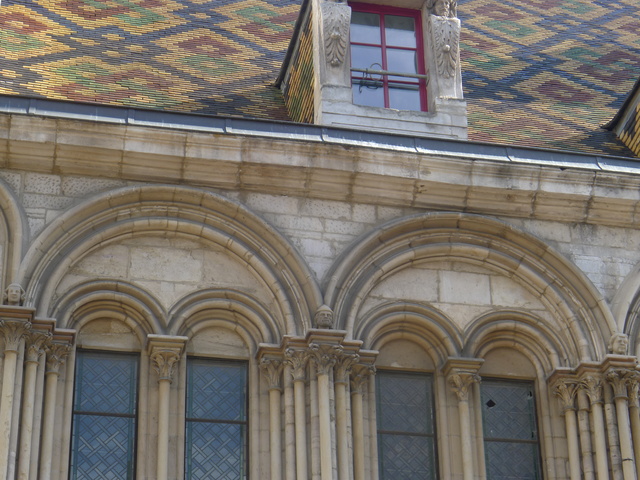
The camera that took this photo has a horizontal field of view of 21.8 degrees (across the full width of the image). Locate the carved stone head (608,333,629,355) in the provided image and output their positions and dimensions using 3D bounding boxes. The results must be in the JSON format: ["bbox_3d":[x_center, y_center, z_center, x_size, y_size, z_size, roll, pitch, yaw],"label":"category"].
[{"bbox_3d":[3.118,1.111,17.387,0.200,0.250,0.200,8,-29,-16],"label":"carved stone head"}]

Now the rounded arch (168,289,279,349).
[{"bbox_3d":[-1.014,0.853,17.066,1.130,0.610,0.350,5,-29,-11],"label":"rounded arch"}]

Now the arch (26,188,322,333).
[{"bbox_3d":[-1.532,0.221,16.923,3.080,1.570,0.460,5,-29,-11],"label":"arch"}]

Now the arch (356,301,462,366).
[{"bbox_3d":[0.915,1.022,17.456,1.130,0.610,0.350,5,-29,-11],"label":"arch"}]

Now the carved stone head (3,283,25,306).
[{"bbox_3d":[-2.979,0.576,16.227,0.200,0.250,0.200,5,-29,-11],"label":"carved stone head"}]

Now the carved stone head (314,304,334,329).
[{"bbox_3d":[0.047,0.817,16.815,0.200,0.250,0.200,5,-29,-11],"label":"carved stone head"}]

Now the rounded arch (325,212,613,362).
[{"bbox_3d":[1.523,0.483,17.531,3.080,1.570,0.460,5,-29,-11],"label":"rounded arch"}]

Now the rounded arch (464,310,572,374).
[{"bbox_3d":[2.017,1.123,17.687,1.130,0.610,0.350,5,-29,-11],"label":"rounded arch"}]

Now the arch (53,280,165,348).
[{"bbox_3d":[-2.144,0.760,16.848,1.130,0.610,0.350,5,-29,-11],"label":"arch"}]

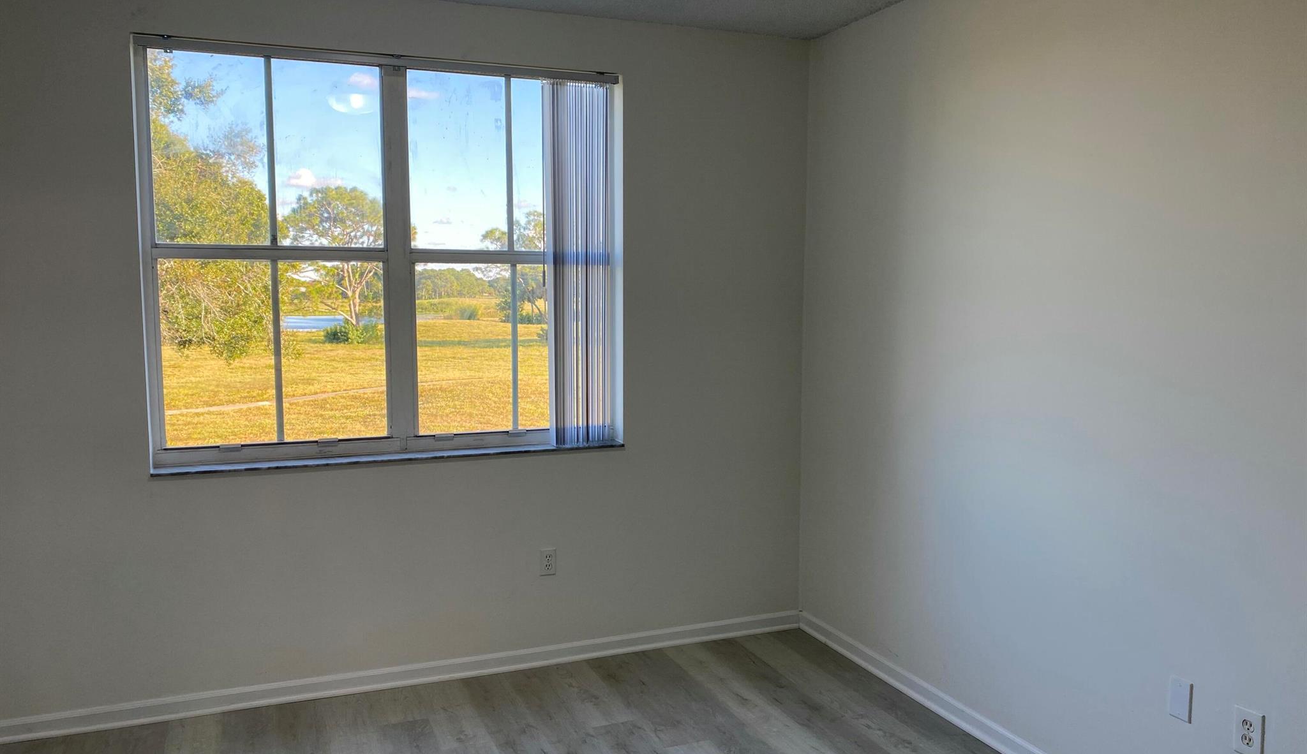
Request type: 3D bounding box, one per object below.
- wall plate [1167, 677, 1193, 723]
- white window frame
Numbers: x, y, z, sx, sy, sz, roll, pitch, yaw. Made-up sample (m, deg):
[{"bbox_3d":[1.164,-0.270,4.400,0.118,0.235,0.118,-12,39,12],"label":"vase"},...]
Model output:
[{"bbox_3d":[1.489,0.912,2.777,0.008,0.115,0.070,-2,6,-22],"label":"wall plate"},{"bbox_3d":[-1.024,-0.472,3.973,1.850,1.585,0.110,-2,6,-22],"label":"white window frame"}]

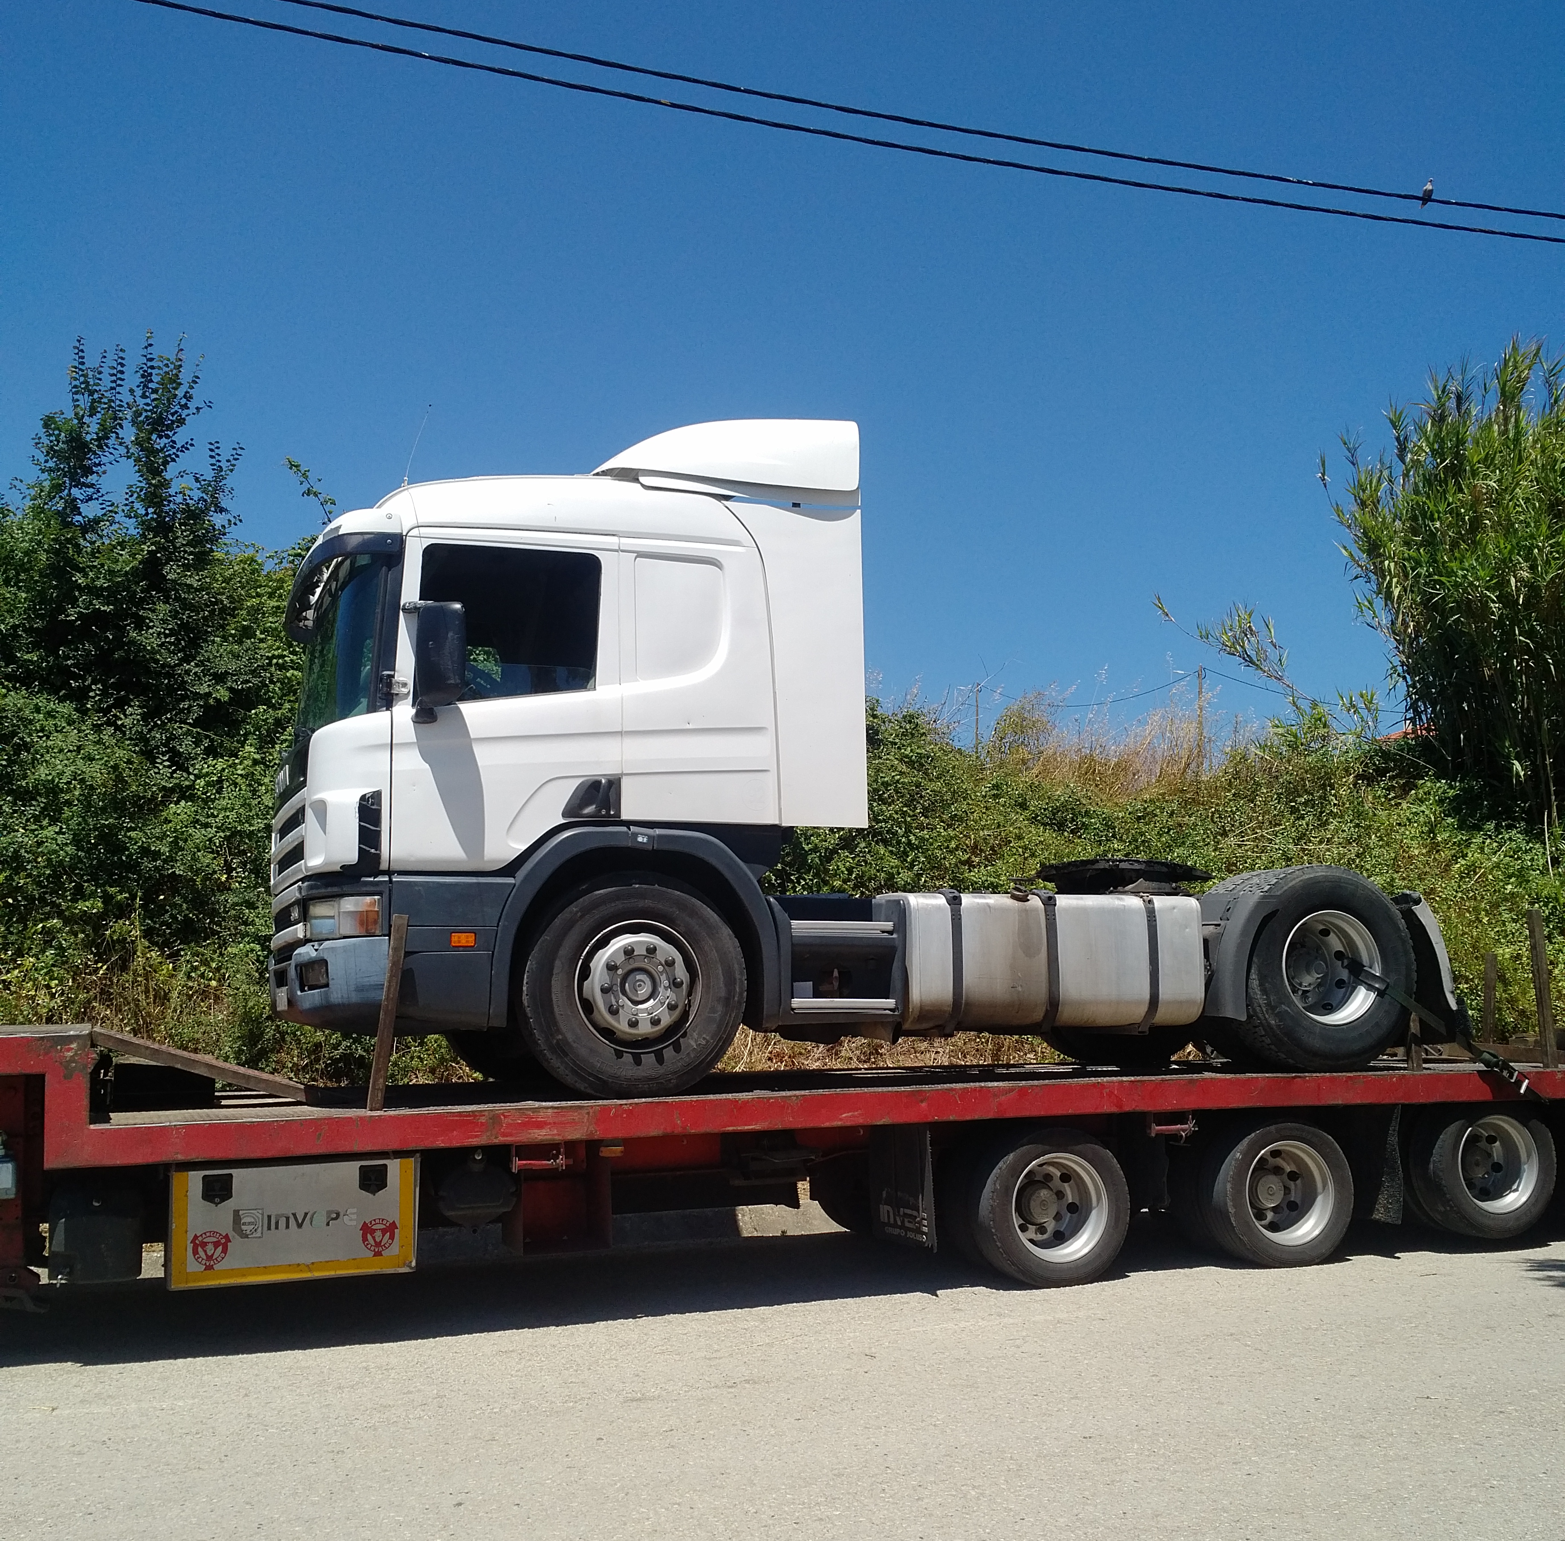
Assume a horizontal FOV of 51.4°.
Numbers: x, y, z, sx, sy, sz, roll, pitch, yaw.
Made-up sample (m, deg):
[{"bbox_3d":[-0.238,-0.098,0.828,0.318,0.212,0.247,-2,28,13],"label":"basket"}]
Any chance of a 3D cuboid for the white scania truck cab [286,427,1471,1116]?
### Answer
[{"bbox_3d":[0.351,-0.025,9.095,6.090,3.360,2.550,1,-7,-18],"label":"white scania truck cab"}]

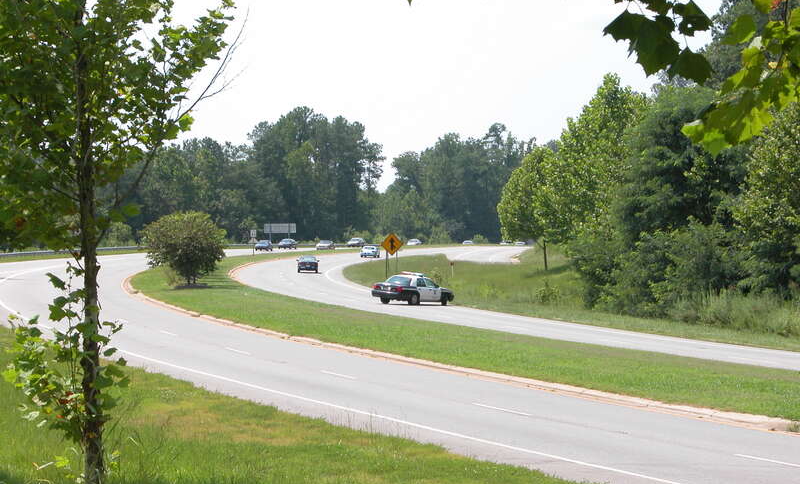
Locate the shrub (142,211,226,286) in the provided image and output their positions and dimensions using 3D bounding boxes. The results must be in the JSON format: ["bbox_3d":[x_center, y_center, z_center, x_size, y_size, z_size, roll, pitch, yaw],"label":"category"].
[{"bbox_3d":[-13.595,0.366,156.000,5.300,4.700,5.200,0,0,0],"label":"shrub"}]

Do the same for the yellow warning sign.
[{"bbox_3d":[-0.624,0.158,186.000,1.660,1.660,0.050,0,0,-6],"label":"yellow warning sign"}]

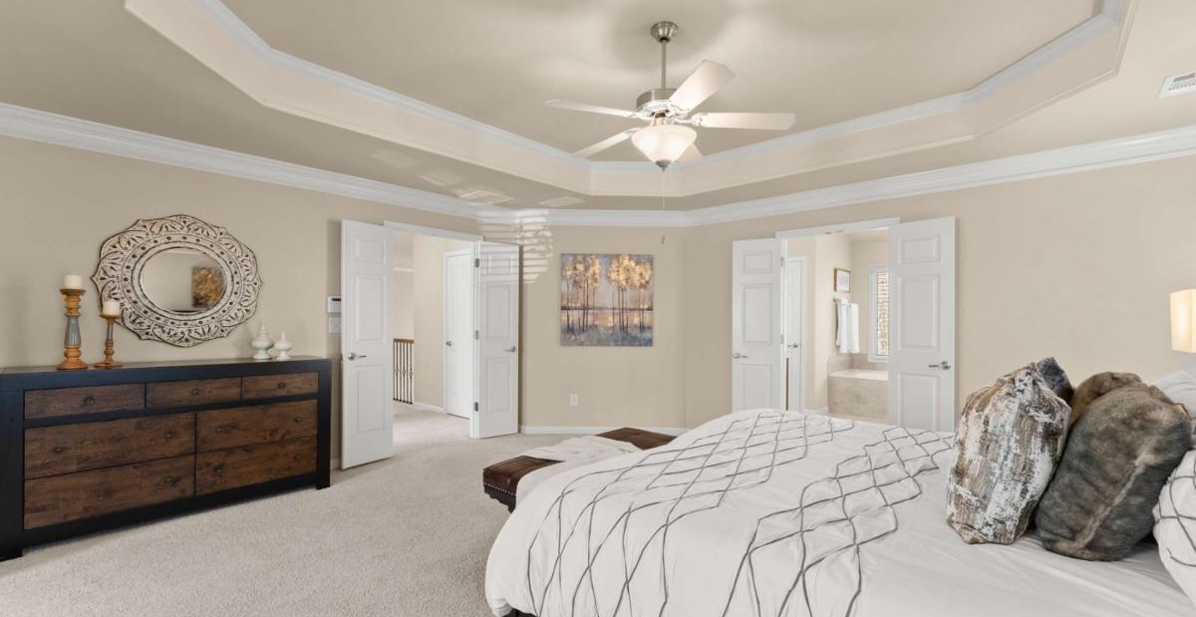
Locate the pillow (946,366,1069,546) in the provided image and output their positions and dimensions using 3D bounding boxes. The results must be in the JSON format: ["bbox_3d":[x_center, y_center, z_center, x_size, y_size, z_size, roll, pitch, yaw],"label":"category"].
[{"bbox_3d":[1.120,0.355,1.250,0.190,0.440,0.440,16,9,39],"label":"pillow"}]

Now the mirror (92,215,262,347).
[{"bbox_3d":[-2.810,-0.186,3.165,0.890,0.900,0.040,2,-2,-45],"label":"mirror"}]

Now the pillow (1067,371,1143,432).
[{"bbox_3d":[1.600,0.385,1.500,0.180,0.430,0.450,18,10,38],"label":"pillow"}]

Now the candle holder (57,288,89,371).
[{"bbox_3d":[-2.935,0.117,2.600,0.118,0.435,0.118,2,-2,-45],"label":"candle holder"}]

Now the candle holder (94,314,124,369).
[{"bbox_3d":[-2.806,0.188,2.670,0.118,0.300,0.118,2,-2,-45],"label":"candle holder"}]

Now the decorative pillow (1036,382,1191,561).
[{"bbox_3d":[1.335,0.375,1.220,0.200,0.430,0.450,22,13,38],"label":"decorative pillow"}]

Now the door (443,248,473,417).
[{"bbox_3d":[-1.655,0.348,5.765,0.750,2.030,0.045,-1,-2,40],"label":"door"}]

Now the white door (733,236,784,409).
[{"bbox_3d":[1.530,0.348,4.500,0.455,2.030,0.045,0,-2,23],"label":"white door"}]

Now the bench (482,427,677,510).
[{"bbox_3d":[0.000,1.020,2.580,0.480,0.480,1.250,-1,-2,40],"label":"bench"}]

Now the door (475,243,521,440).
[{"bbox_3d":[-1.040,0.333,4.910,0.450,2.030,0.045,1,-2,-38],"label":"door"}]

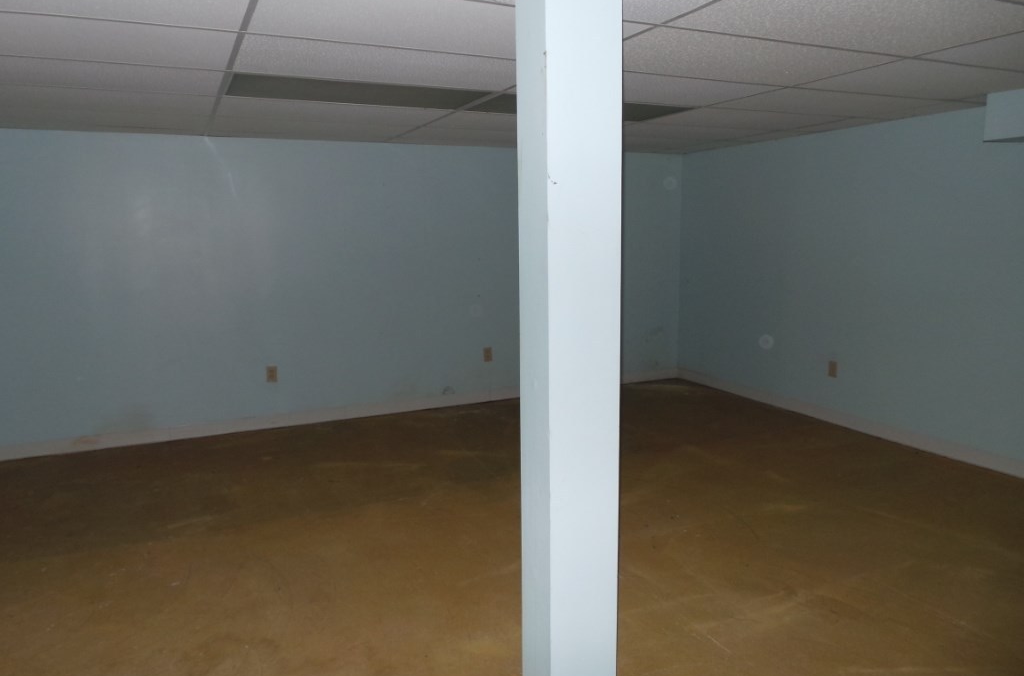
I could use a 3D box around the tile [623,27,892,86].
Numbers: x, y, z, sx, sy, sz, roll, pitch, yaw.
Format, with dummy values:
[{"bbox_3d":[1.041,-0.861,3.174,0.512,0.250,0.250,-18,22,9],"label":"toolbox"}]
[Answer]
[{"bbox_3d":[0.894,-1.125,2.749,1.210,0.020,0.602,-6,11,-25],"label":"tile"}]

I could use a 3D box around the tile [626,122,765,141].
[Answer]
[{"bbox_3d":[1.190,-1.491,4.896,1.210,0.020,0.602,-6,11,-25],"label":"tile"}]

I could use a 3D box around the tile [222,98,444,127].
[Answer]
[{"bbox_3d":[-1.002,-1.279,3.849,1.210,0.020,0.602,-6,11,-25],"label":"tile"}]

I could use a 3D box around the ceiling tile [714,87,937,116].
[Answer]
[{"bbox_3d":[1.724,-1.317,3.813,1.210,0.020,0.602,-6,11,-25],"label":"ceiling tile"}]

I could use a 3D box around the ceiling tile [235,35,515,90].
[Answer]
[{"bbox_3d":[-0.469,-1.105,2.767,1.210,0.020,0.602,-6,11,-25],"label":"ceiling tile"}]

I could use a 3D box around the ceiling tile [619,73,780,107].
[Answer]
[{"bbox_3d":[0.628,-1.211,3.290,1.210,0.020,0.602,-6,11,-25],"label":"ceiling tile"}]

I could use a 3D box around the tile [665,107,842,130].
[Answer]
[{"bbox_3d":[1.457,-1.404,4.355,1.210,0.020,0.602,-6,11,-25],"label":"tile"}]

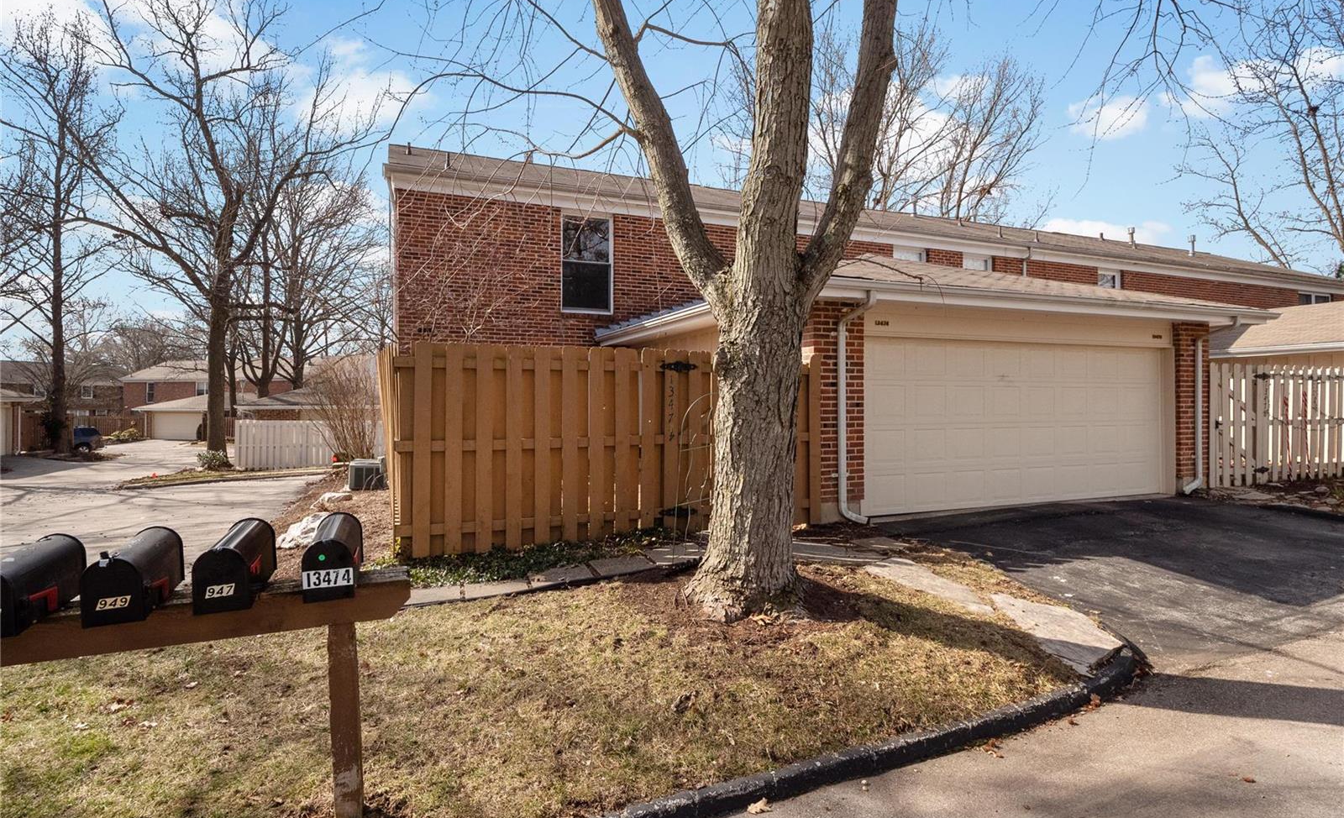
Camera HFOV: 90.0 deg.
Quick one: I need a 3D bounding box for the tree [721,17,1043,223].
[{"bbox_3d":[9.600,-7.600,31.000,13.000,18.800,11.000,0,1,0],"label":"tree"}]

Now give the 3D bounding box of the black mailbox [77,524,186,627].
[{"bbox_3d":[-1.986,0.605,2.498,0.172,0.228,0.492,-1,2,-23],"label":"black mailbox"}]

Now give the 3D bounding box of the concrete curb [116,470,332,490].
[{"bbox_3d":[-12.350,2.000,19.000,0.400,0.180,5.500,1,1,35],"label":"concrete curb"}]

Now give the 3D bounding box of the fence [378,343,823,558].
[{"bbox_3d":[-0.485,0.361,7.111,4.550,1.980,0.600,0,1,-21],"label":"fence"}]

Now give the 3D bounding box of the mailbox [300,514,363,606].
[{"bbox_3d":[-1.366,0.586,2.727,0.172,0.228,0.492,-1,2,-21],"label":"mailbox"}]

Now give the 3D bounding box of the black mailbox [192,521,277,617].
[{"bbox_3d":[-1.665,0.585,2.583,0.172,0.228,0.492,-1,3,-21],"label":"black mailbox"}]

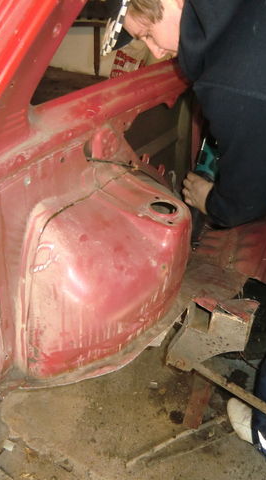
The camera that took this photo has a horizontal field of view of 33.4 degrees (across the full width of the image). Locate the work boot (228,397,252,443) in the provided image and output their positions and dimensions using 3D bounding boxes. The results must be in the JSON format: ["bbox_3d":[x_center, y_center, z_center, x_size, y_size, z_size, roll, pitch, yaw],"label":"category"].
[{"bbox_3d":[0.475,0.685,1.665,0.110,0.145,0.300,-20,39,-30],"label":"work boot"}]

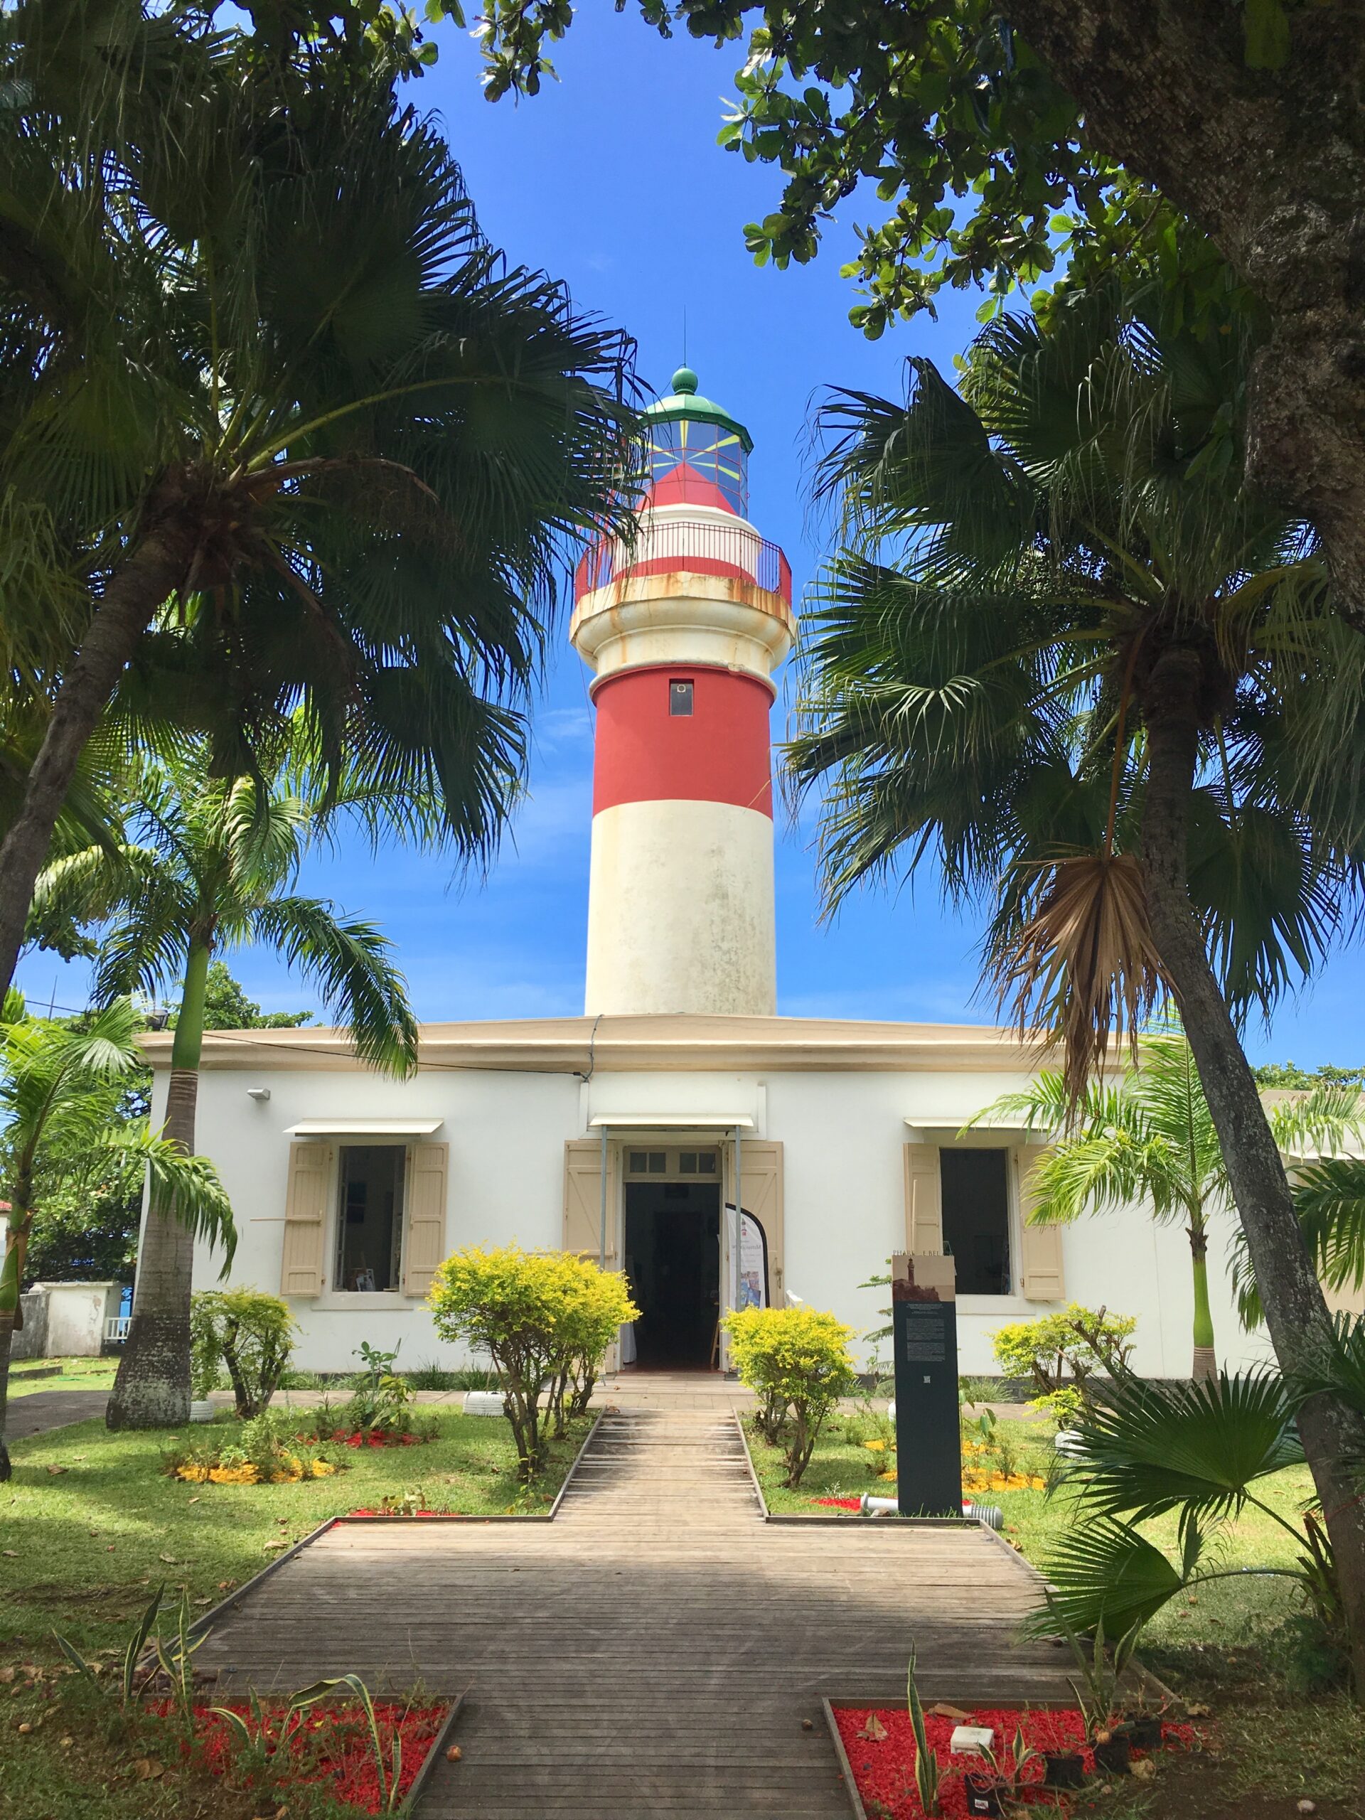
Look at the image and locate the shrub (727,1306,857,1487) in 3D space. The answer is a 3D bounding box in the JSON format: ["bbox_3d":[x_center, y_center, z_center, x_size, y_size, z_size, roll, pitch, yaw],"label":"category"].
[{"bbox_3d":[0.752,3.333,10.497,0.910,1.160,0.950,0,-12,0],"label":"shrub"}]

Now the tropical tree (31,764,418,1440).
[{"bbox_3d":[-4.265,1.389,13.862,3.700,6.280,3.400,0,-12,0],"label":"tropical tree"}]

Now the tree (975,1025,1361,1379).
[{"bbox_3d":[4.465,2.770,13.833,3.580,3.700,3.400,0,-12,0],"label":"tree"}]

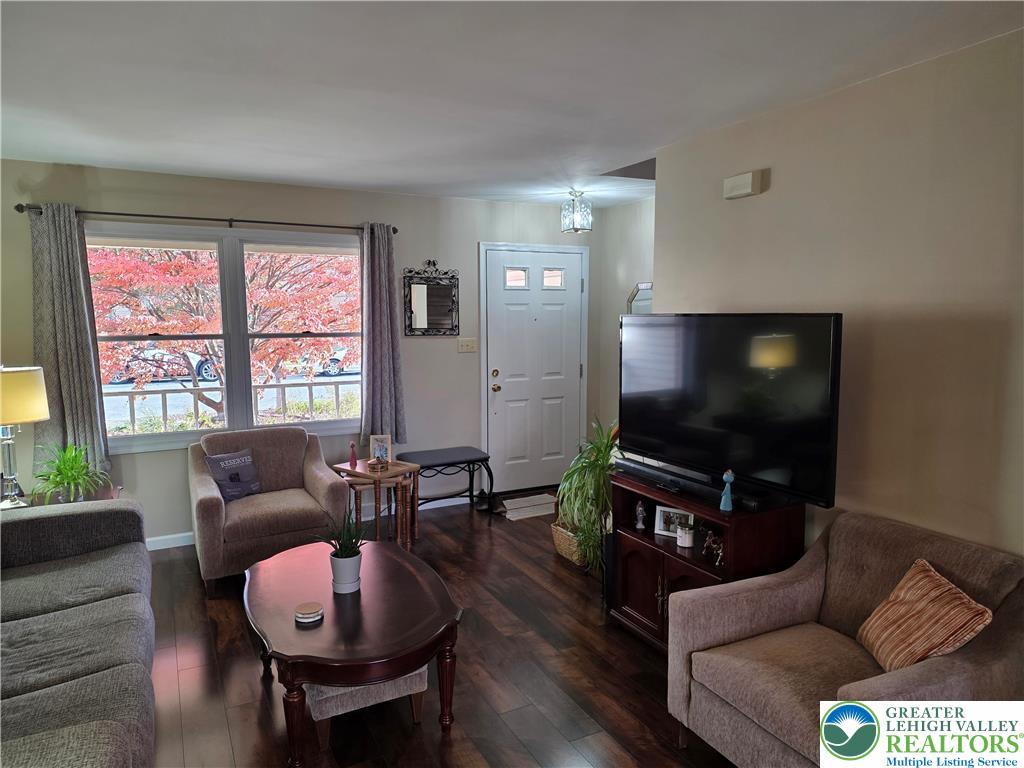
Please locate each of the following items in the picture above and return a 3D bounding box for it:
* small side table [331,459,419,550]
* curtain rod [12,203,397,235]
[{"bbox_3d":[-0.922,0.827,4.727,0.550,0.500,0.400,5,8,37],"label":"small side table"},{"bbox_3d":[-1.866,-1.069,4.472,2.298,0.070,0.110,-3,6,-27],"label":"curtain rod"}]

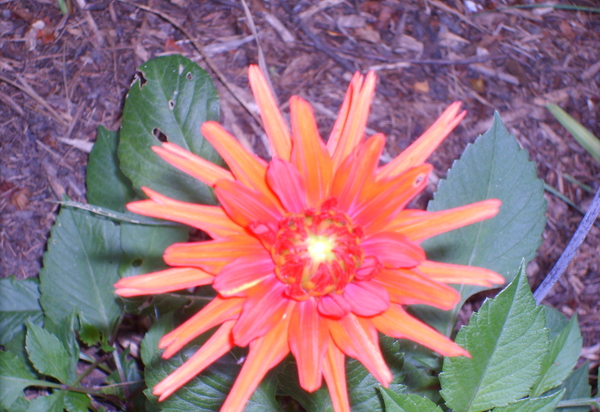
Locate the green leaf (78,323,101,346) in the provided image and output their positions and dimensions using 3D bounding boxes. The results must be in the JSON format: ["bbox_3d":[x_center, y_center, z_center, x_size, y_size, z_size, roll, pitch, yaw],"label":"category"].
[{"bbox_3d":[-0.097,0.059,0.840,0.010,0.006,0.010,-12,67,-5],"label":"green leaf"}]

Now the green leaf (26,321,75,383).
[{"bbox_3d":[-0.096,0.055,0.690,0.015,0.006,0.030,-28,72,-17],"label":"green leaf"}]

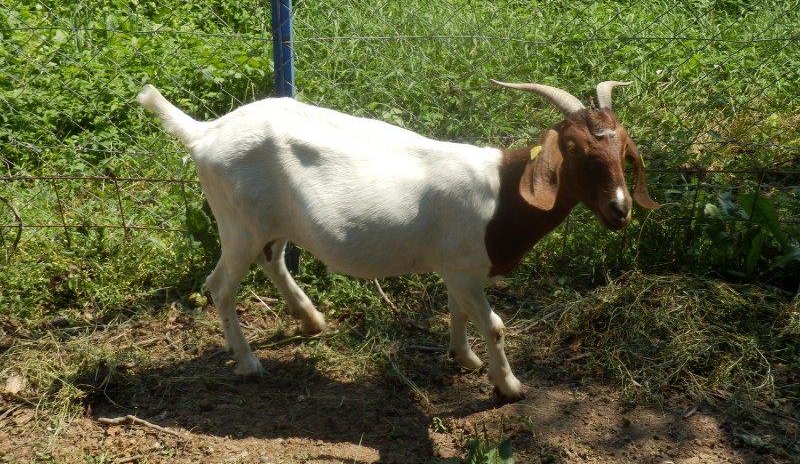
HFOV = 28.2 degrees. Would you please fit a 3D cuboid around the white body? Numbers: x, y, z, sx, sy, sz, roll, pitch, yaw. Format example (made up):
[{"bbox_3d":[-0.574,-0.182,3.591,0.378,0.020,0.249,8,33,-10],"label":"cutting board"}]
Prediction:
[{"bbox_3d":[-0.150,0.012,3.746,0.948,0.672,0.271,5,23,13],"label":"white body"}]

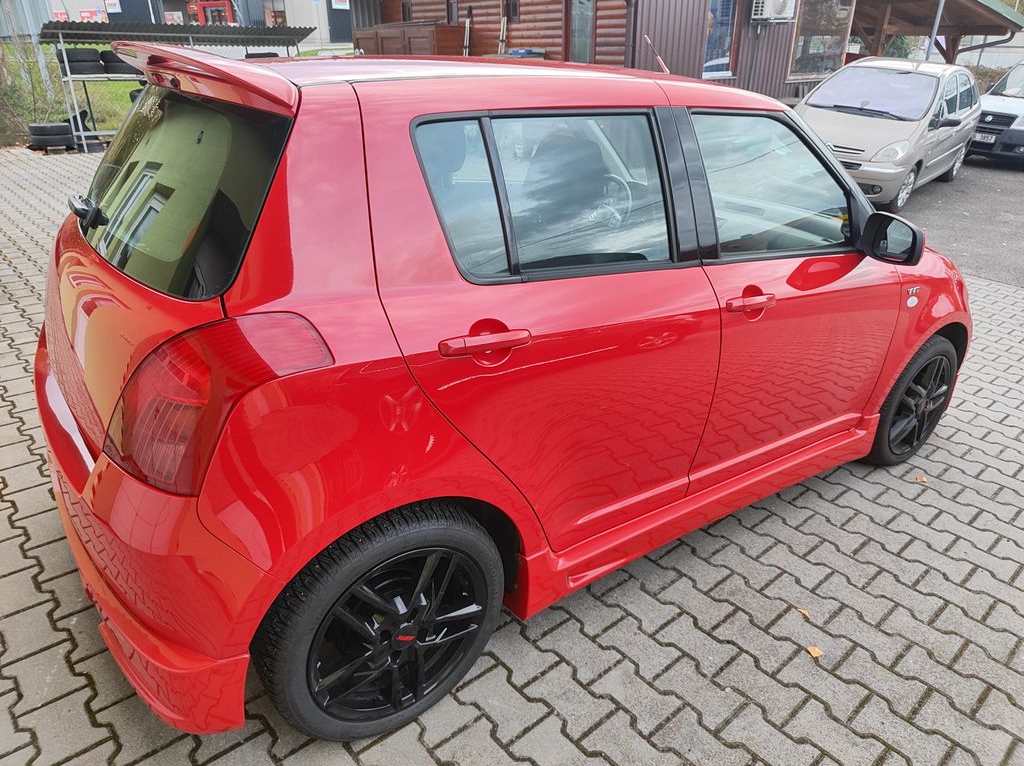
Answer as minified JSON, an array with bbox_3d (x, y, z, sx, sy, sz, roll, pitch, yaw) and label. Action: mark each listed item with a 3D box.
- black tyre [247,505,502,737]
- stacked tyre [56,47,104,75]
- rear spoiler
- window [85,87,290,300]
[{"bbox_3d":[-0.283,0.536,1.570,0.590,0.590,0.190,-14,29,-33],"label":"black tyre"},{"bbox_3d":[-7.547,-5.623,11.900,0.640,0.430,0.640,-11,27,-28],"label":"stacked tyre"},{"bbox_3d":[-0.782,-0.713,1.579,0.220,0.130,1.190,-14,29,-33],"label":"rear spoiler"},{"bbox_3d":[-0.855,-0.506,1.651,0.130,0.420,1.200,24,5,-43],"label":"window"}]

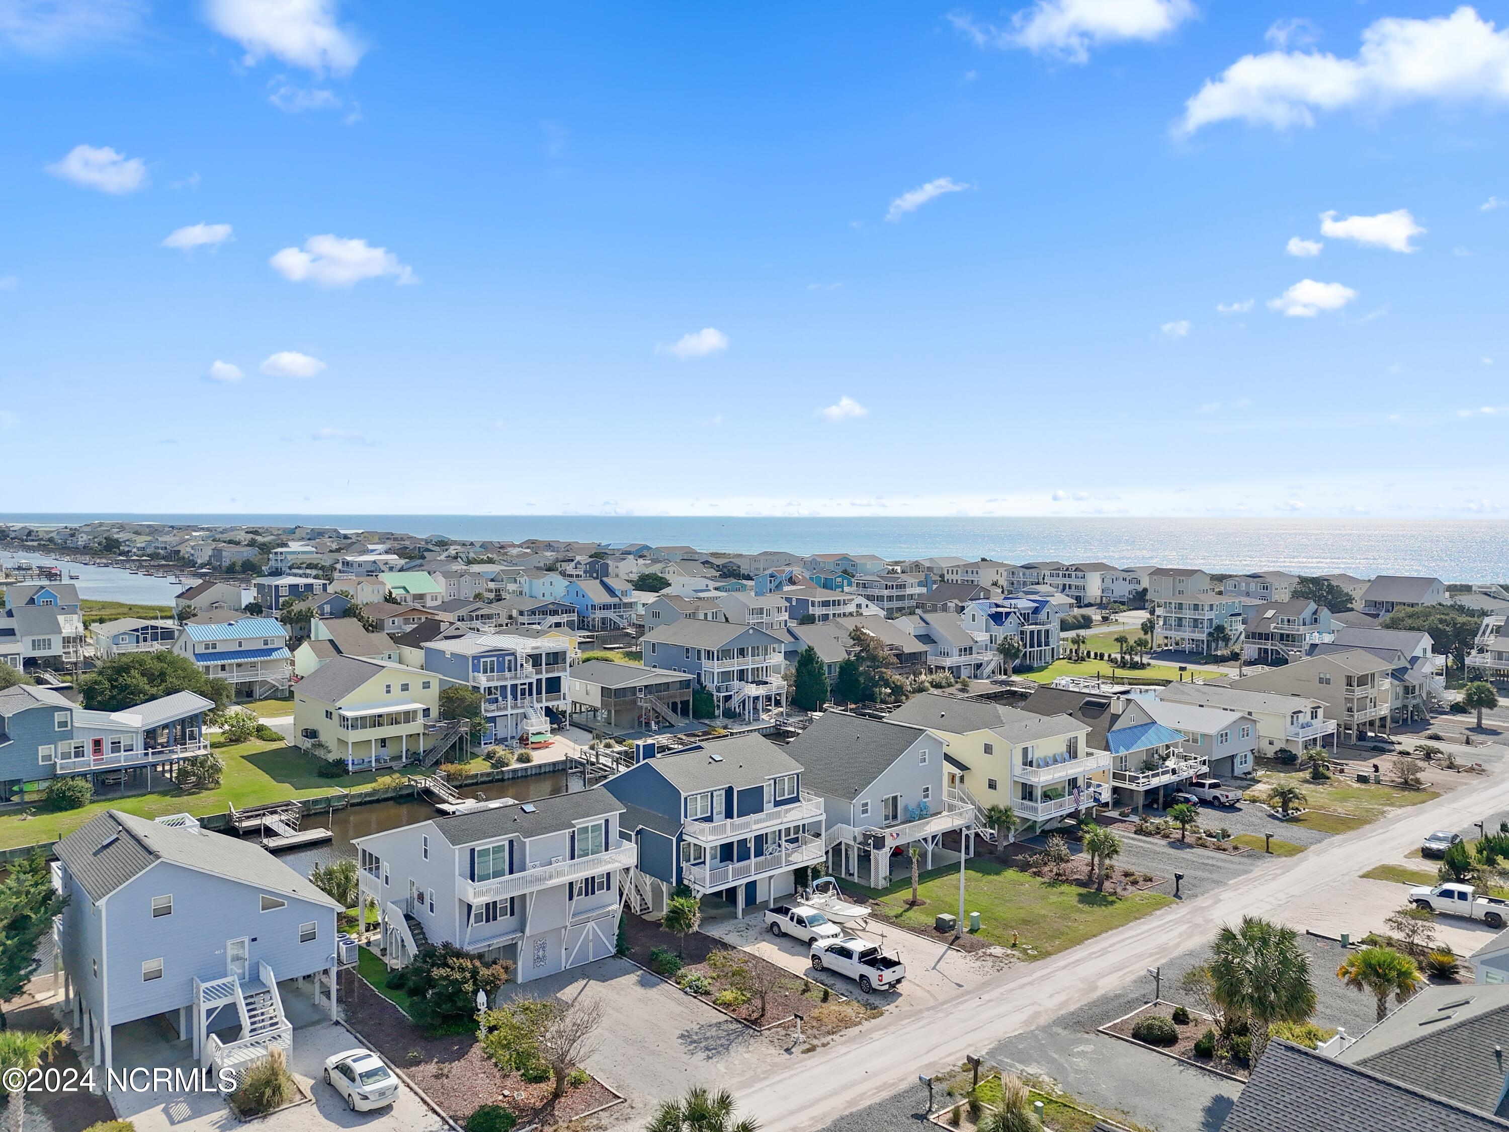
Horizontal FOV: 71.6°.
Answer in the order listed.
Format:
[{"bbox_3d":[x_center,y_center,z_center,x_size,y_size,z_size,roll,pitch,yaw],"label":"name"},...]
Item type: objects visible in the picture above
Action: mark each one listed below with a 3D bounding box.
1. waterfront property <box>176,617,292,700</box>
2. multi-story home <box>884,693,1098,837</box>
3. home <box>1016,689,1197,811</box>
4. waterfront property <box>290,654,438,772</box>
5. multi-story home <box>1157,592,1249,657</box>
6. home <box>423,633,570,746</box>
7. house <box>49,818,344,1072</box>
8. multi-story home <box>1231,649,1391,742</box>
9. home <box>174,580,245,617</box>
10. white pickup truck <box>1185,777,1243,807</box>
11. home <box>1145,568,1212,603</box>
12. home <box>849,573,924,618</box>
[{"bbox_3d":[-73.943,13.169,148.230,12.200,10.300,13.600,-2,4,-41],"label":"waterfront property"},{"bbox_3d":[20.599,16.856,90.755,10.700,9.400,16.600,-2,4,-39],"label":"multi-story home"},{"bbox_3d":[33.690,17.020,101.130,11.100,8.900,15.800,-2,4,-37],"label":"home"},{"bbox_3d":[-41.795,15.424,115.001,11.400,9.850,18.900,-2,4,-39],"label":"waterfront property"},{"bbox_3d":[83.679,10.596,197.376,14.300,10.500,10.500,-2,4,-40],"label":"multi-story home"},{"bbox_3d":[-31.517,14.434,127.412,11.720,11.200,14.340,-3,4,-44],"label":"home"},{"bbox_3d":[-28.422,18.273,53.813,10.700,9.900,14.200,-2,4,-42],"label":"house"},{"bbox_3d":[67.442,14.975,127.103,11.100,9.800,15.200,-2,4,-40],"label":"multi-story home"},{"bbox_3d":[-139.440,8.346,267.683,13.060,8.600,11.740,3,4,45],"label":"home"},{"bbox_3d":[41.273,20.439,95.320,2.100,1.940,5.900,-2,3,-31],"label":"white pickup truck"},{"bbox_3d":[117.604,6.653,289.410,10.520,11.500,11.780,-2,4,-38],"label":"home"},{"bbox_3d":[33.040,7.760,260.750,14.000,11.400,13.000,-2,4,-41],"label":"home"}]

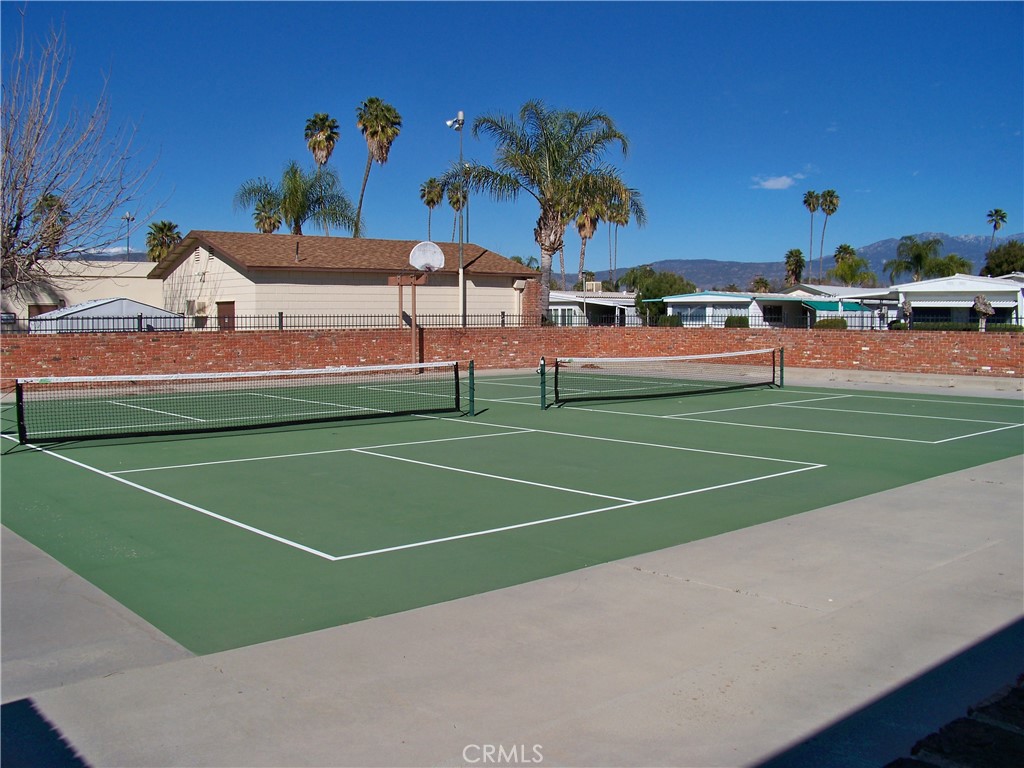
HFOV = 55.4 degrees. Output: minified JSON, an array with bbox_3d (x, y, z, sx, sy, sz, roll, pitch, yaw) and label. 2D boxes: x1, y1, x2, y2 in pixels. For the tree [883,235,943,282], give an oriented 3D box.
[{"bbox_3d":[37.833,-9.301,92.574,5.670,9.490,5.700,2,4,22],"label":"tree"}]

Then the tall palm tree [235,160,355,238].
[{"bbox_3d":[-11.999,-7.283,54.634,6.900,10.310,6.800,-1,4,-12],"label":"tall palm tree"}]

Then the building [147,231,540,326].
[{"bbox_3d":[-5.274,-2.632,31.392,10.576,4.151,7.048,-4,5,-42],"label":"building"}]

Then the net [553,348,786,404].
[{"bbox_3d":[3.287,-0.201,19.255,6.750,0.840,0.070,-4,5,-42],"label":"net"}]

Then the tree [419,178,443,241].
[{"bbox_3d":[-9.514,-15.064,114.242,2.790,17.760,2.800,0,4,-5],"label":"tree"}]

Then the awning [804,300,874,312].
[{"bbox_3d":[19.173,-4.565,57.500,6.365,0.600,0.900,-4,5,-42],"label":"awning"}]

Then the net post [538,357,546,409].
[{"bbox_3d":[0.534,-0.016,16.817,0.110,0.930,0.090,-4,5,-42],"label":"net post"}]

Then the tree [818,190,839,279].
[{"bbox_3d":[44.850,-17.732,139.107,2.840,20.030,2.800,1,4,18],"label":"tree"}]

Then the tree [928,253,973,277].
[{"bbox_3d":[42.716,-8.801,95.614,4.490,8.100,4.600,2,4,24],"label":"tree"}]

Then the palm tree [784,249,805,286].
[{"bbox_3d":[36.180,-12.122,125.355,2.561,10.353,2.561,-4,5,-42],"label":"palm tree"}]

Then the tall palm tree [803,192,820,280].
[{"bbox_3d":[44.499,-18.502,145.698,2.599,20.378,2.599,-4,5,-42],"label":"tall palm tree"}]

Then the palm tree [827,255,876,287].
[{"bbox_3d":[30.387,-7.924,87.658,4.480,7.360,4.500,2,4,19],"label":"palm tree"}]

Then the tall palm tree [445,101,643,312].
[{"bbox_3d":[1.175,-5.788,37.192,7.480,9.780,7.200,0,4,2],"label":"tall palm tree"}]

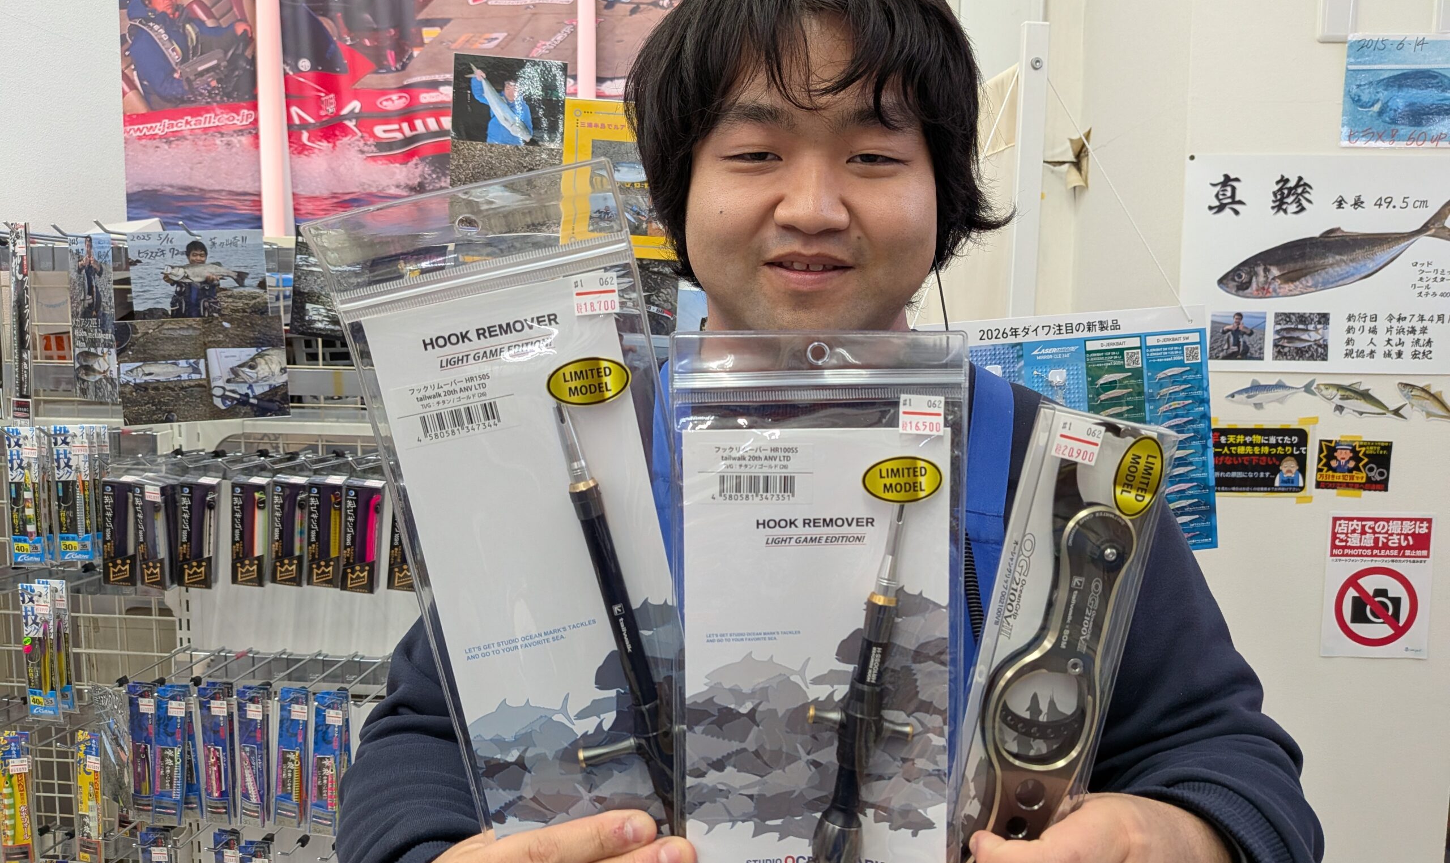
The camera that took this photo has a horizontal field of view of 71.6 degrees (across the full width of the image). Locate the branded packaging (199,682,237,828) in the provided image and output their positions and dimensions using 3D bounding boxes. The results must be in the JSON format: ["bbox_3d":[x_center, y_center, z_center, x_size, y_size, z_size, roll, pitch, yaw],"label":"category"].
[{"bbox_3d":[-0.583,0.369,1.152,0.033,0.158,0.022,1,6,7],"label":"branded packaging"}]

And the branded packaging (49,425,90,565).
[{"bbox_3d":[-0.722,0.069,1.115,0.037,0.151,0.011,0,5,0],"label":"branded packaging"}]

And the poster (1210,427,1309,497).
[{"bbox_3d":[1.077,0.061,2.035,0.212,0.148,0.004,1,5,3],"label":"poster"}]

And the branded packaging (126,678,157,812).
[{"bbox_3d":[-0.661,0.363,1.150,0.034,0.158,0.013,2,6,3],"label":"branded packaging"}]

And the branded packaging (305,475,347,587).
[{"bbox_3d":[-0.444,0.112,1.120,0.038,0.121,0.025,4,10,1],"label":"branded packaging"}]

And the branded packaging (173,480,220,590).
[{"bbox_3d":[-0.593,0.114,1.130,0.038,0.121,0.025,4,10,1],"label":"branded packaging"}]

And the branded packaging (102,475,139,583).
[{"bbox_3d":[-0.656,0.110,1.100,0.037,0.119,0.023,4,12,-8],"label":"branded packaging"}]

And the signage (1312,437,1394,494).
[{"bbox_3d":[1.242,0.067,1.985,0.144,0.105,0.008,1,6,4],"label":"signage"}]

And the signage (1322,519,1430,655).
[{"bbox_3d":[1.336,0.319,2.060,0.210,0.297,0.004,1,5,3],"label":"signage"}]

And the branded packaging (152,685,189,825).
[{"bbox_3d":[-0.625,0.366,1.135,0.034,0.158,0.013,4,6,2],"label":"branded packaging"}]

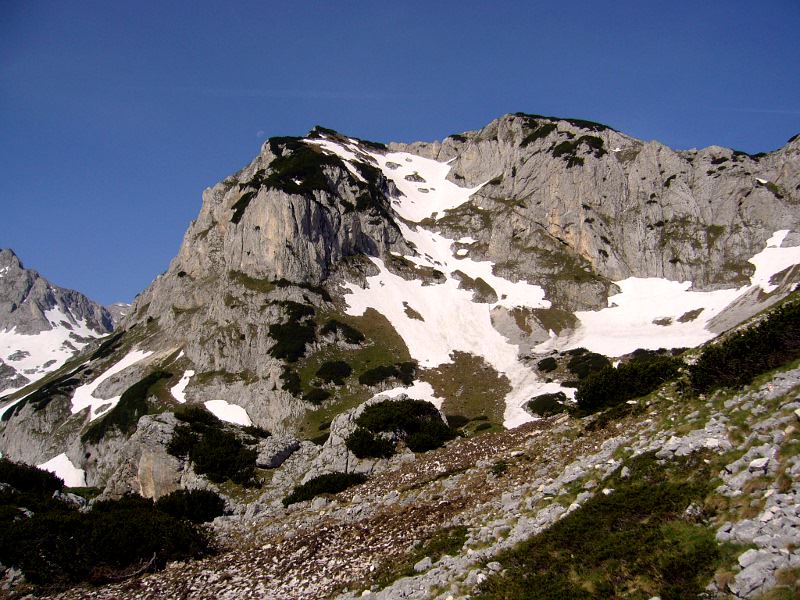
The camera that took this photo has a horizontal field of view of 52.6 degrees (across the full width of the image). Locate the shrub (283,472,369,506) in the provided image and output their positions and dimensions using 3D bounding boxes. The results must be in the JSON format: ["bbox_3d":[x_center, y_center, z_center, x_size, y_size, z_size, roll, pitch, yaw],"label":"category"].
[{"bbox_3d":[-2.380,5.974,25.500,2.600,0.950,1.400,0,-4,0],"label":"shrub"}]

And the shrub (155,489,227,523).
[{"bbox_3d":[-5.827,5.730,22.500,2.000,0.900,1.500,0,-4,0],"label":"shrub"}]

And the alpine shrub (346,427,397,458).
[{"bbox_3d":[-1.131,5.461,31.000,2.000,1.150,1.500,0,-4,0],"label":"alpine shrub"}]

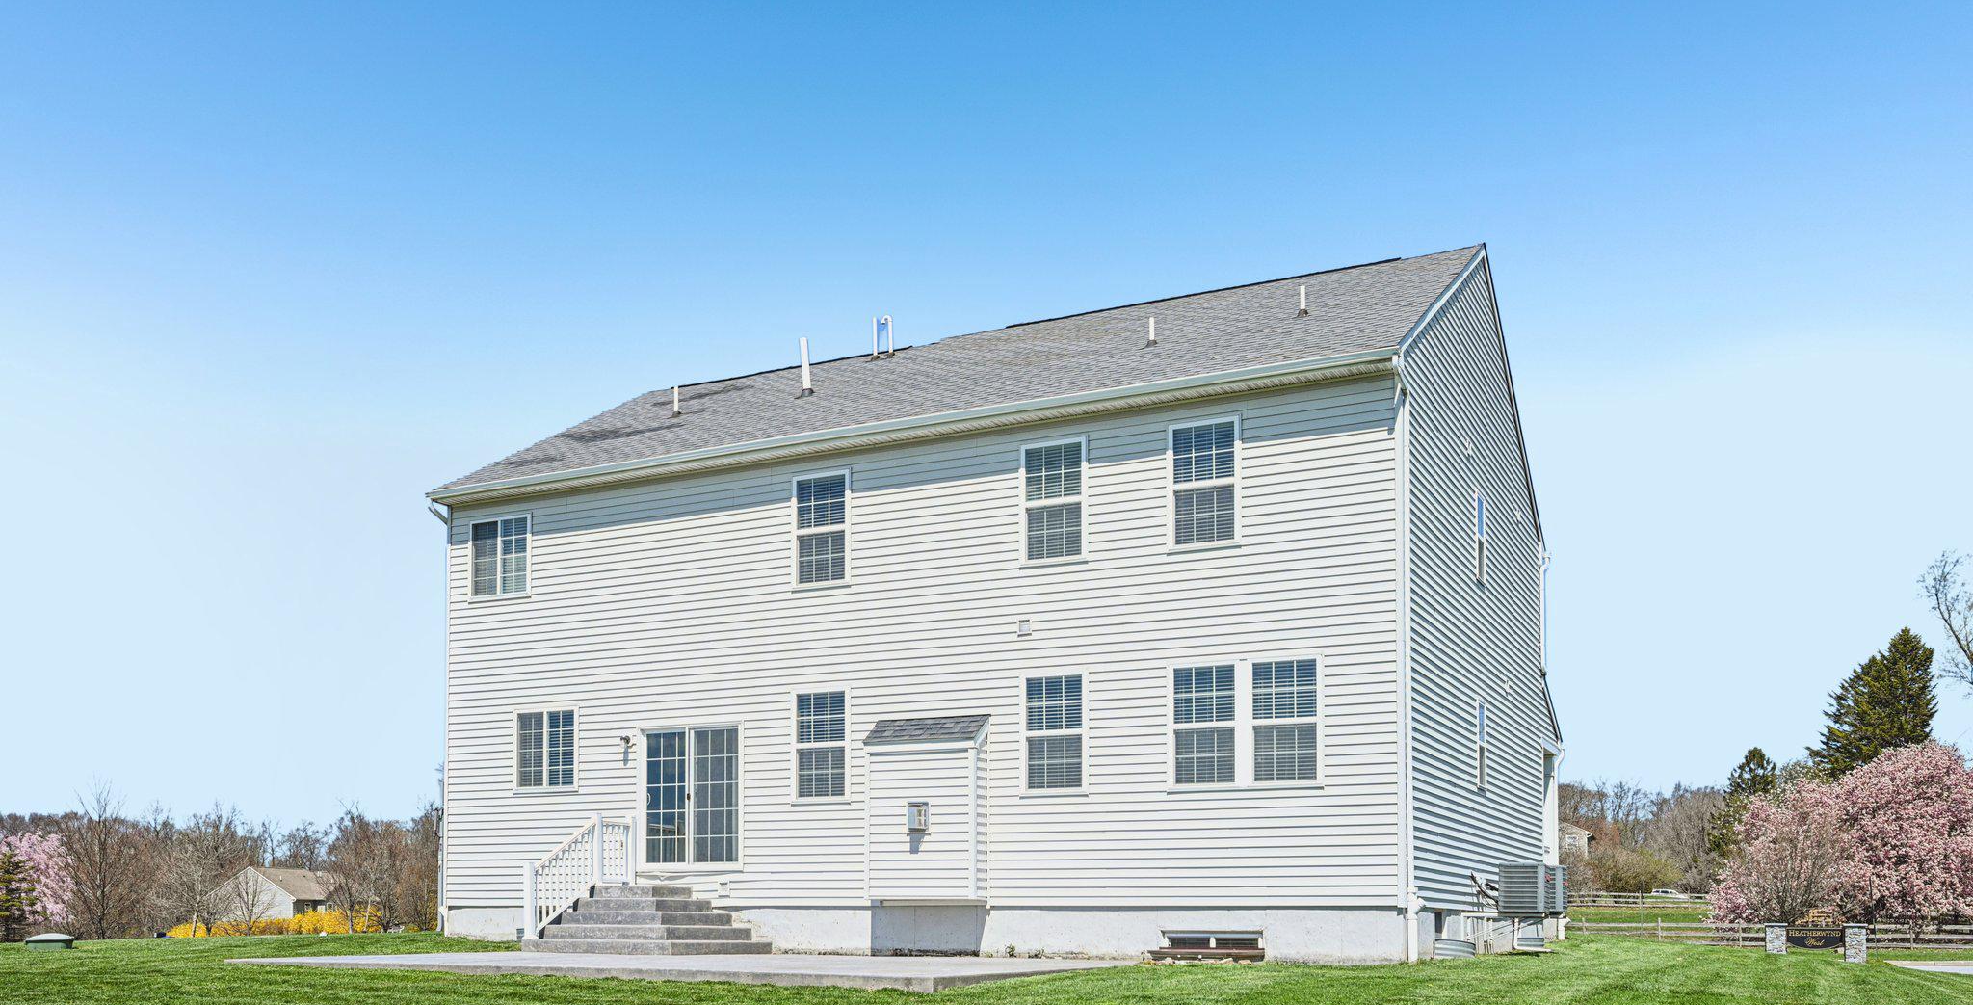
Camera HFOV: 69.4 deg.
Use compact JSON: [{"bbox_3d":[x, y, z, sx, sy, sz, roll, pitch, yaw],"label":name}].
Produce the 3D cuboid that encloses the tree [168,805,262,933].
[{"bbox_3d":[-35.201,16.739,65.000,4.300,5.700,4.300,-7,-15,27],"label":"tree"}]

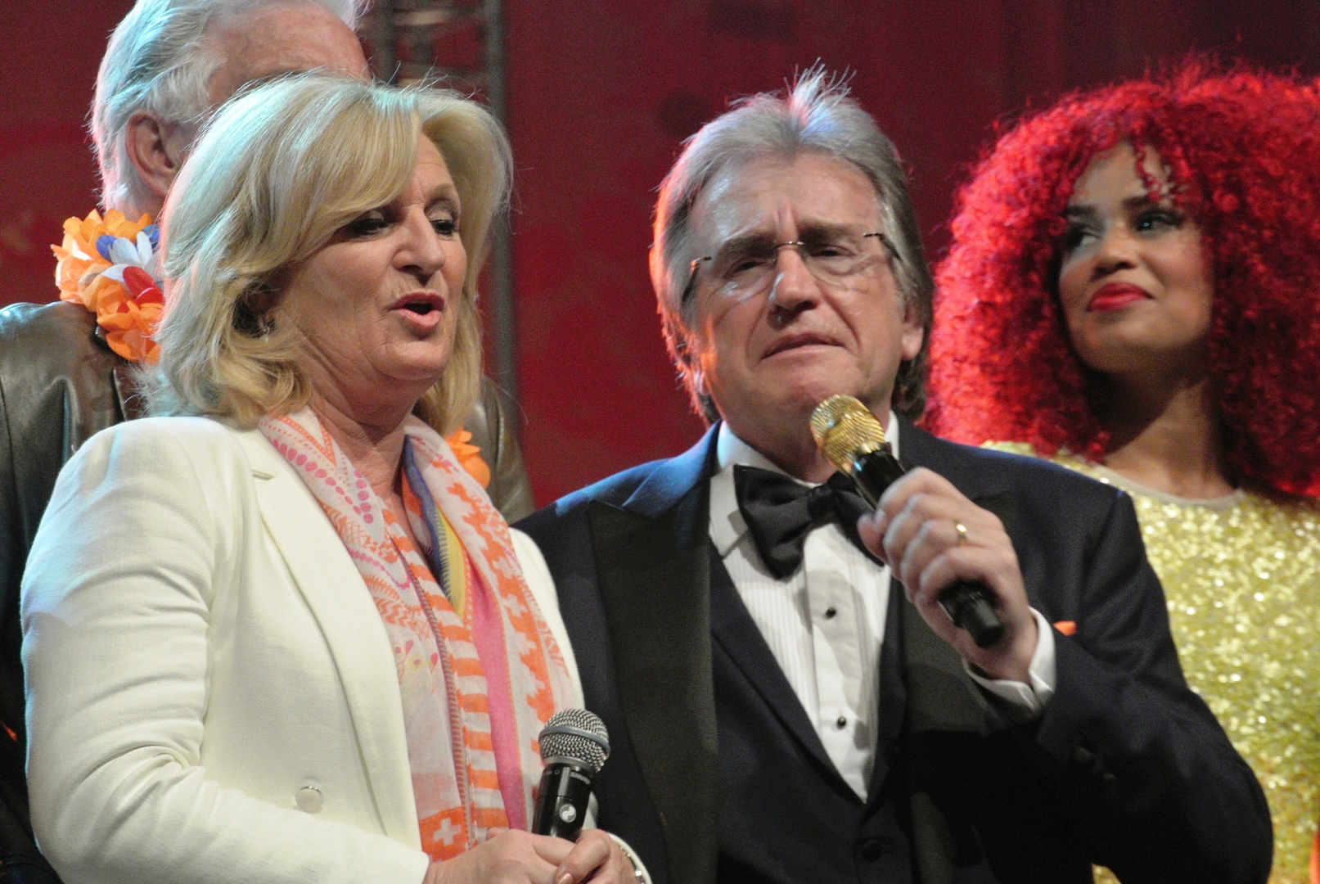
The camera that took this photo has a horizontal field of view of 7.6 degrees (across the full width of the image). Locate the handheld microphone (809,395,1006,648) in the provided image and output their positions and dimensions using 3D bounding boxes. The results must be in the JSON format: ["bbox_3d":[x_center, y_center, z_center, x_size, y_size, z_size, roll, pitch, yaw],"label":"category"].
[{"bbox_3d":[0.181,0.057,7.200,0.047,0.240,0.047,-34,-24,0],"label":"handheld microphone"}]

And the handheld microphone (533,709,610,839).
[{"bbox_3d":[-0.080,0.296,7.030,0.051,0.235,0.051,12,-20,0],"label":"handheld microphone"}]

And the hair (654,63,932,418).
[{"bbox_3d":[0.097,-0.144,7.360,0.203,0.255,0.230,-9,-10,4],"label":"hair"}]

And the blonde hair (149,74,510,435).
[{"bbox_3d":[-0.239,-0.136,7.220,0.240,0.262,0.250,3,-7,-38],"label":"blonde hair"}]

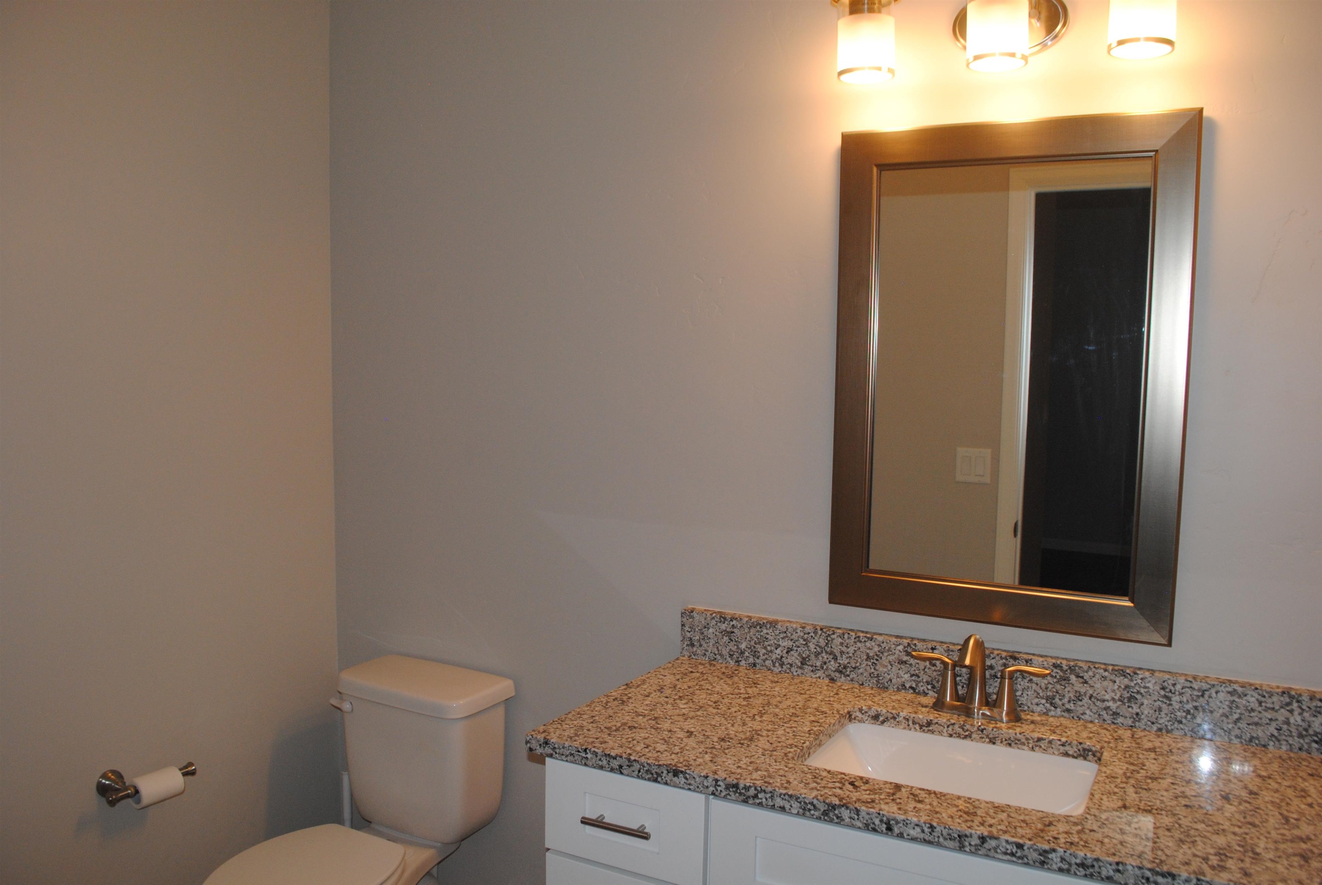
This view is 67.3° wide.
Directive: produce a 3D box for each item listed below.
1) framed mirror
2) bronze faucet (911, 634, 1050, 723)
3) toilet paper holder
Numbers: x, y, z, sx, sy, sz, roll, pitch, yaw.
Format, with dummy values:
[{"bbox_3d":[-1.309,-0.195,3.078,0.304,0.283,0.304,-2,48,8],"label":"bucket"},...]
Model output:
[{"bbox_3d":[0.629,-0.118,1.850,0.625,0.924,0.029,2,4,28],"label":"framed mirror"},{"bbox_3d":[0.559,0.422,1.777,0.246,0.152,0.153,2,4,28],"label":"bronze faucet"},{"bbox_3d":[-1.138,0.742,2.181,0.097,0.061,0.213,2,4,28],"label":"toilet paper holder"}]

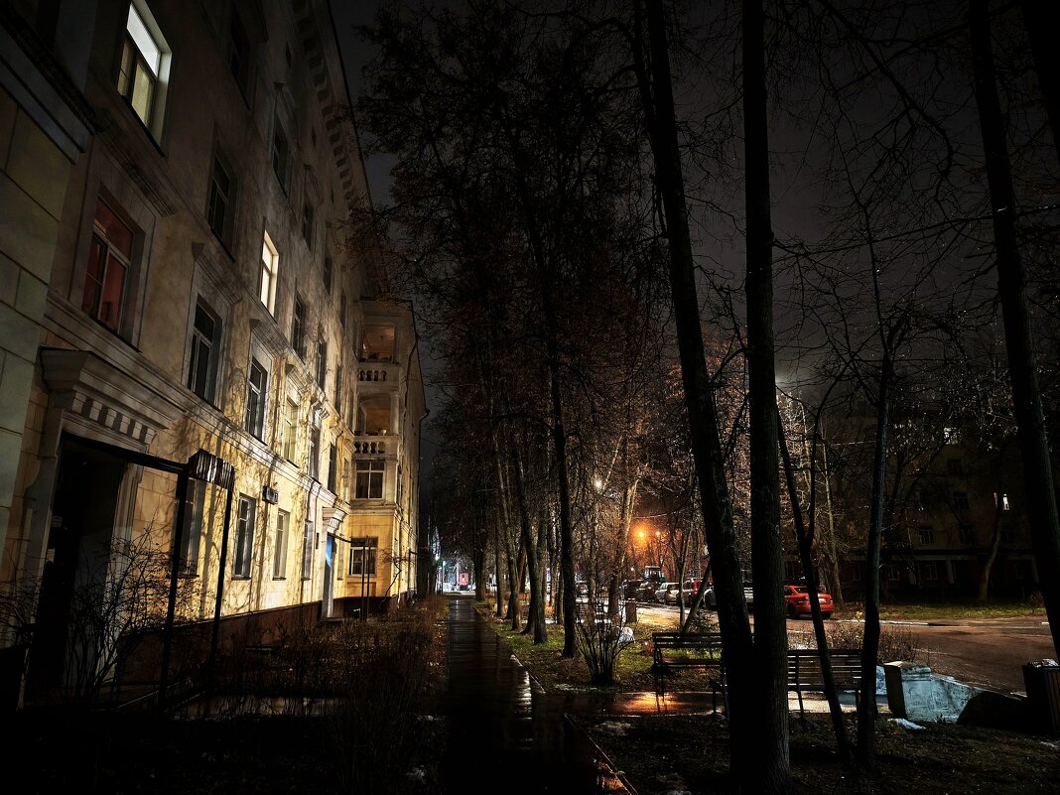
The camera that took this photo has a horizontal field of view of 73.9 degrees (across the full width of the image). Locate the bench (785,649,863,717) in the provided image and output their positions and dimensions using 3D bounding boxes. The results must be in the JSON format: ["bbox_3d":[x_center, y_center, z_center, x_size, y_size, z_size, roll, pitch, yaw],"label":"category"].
[{"bbox_3d":[3.482,3.707,9.243,1.800,0.810,0.570,0,-14,-1],"label":"bench"}]

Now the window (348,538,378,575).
[{"bbox_3d":[-8.000,7.682,33.971,1.331,1.825,0.200,1,-14,-6],"label":"window"}]

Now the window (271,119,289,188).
[{"bbox_3d":[-6.947,-6.613,19.427,0.200,1.656,1.440,1,-15,-6],"label":"window"}]

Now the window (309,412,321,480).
[{"bbox_3d":[-7.592,1.901,24.552,0.200,1.934,1.536,1,-15,-6],"label":"window"}]

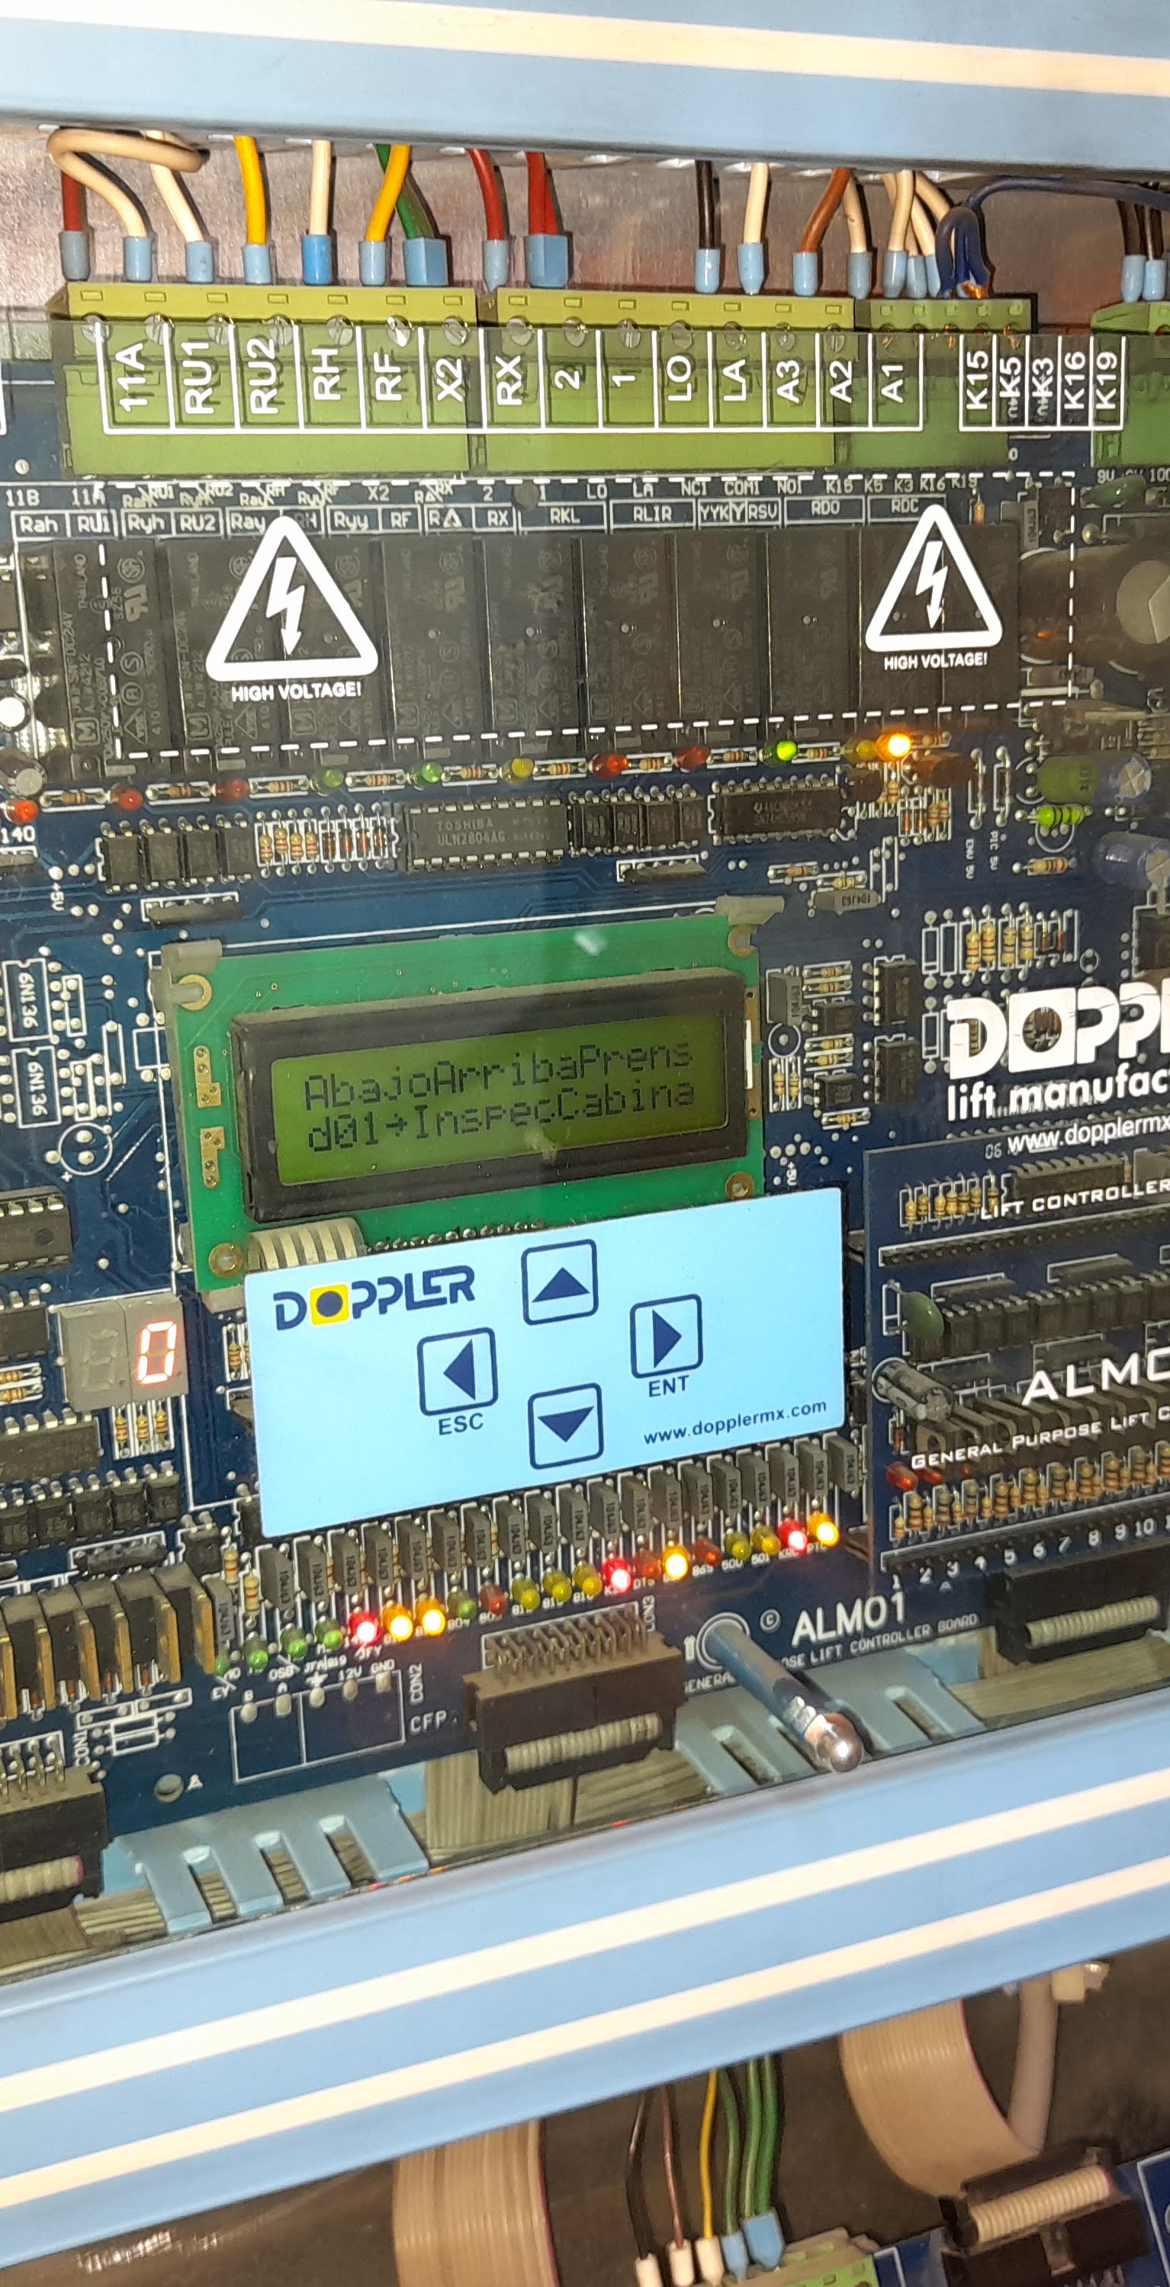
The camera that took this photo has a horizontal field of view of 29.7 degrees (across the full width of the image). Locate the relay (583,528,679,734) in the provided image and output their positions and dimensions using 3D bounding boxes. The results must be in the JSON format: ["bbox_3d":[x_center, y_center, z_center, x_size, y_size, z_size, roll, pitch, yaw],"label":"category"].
[{"bbox_3d":[0.002,-0.068,0.300,0.013,0.029,0.020,-7,12,-22],"label":"relay"}]

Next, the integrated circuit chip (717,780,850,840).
[{"bbox_3d":[0.028,-0.049,0.323,0.020,0.008,0.005,-7,12,-22],"label":"integrated circuit chip"}]

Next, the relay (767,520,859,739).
[{"bbox_3d":[0.027,-0.071,0.310,0.013,0.029,0.020,-7,12,-22],"label":"relay"}]

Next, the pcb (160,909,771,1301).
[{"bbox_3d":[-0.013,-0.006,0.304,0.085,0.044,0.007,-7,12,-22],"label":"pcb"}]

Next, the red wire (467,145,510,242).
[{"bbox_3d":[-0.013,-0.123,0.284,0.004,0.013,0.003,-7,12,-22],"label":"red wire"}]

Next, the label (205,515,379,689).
[{"bbox_3d":[-0.035,-0.064,0.263,0.021,0.021,0.001,-7,12,-22],"label":"label"}]

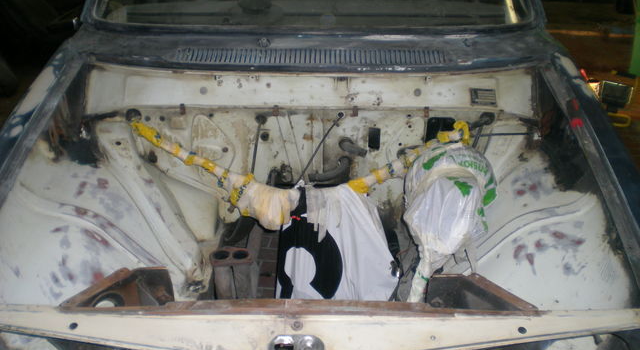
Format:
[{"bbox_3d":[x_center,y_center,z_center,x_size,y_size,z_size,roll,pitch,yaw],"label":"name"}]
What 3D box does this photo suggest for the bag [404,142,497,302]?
[{"bbox_3d":[0.372,0.124,2.000,0.260,0.370,0.330,1,33,2],"label":"bag"}]

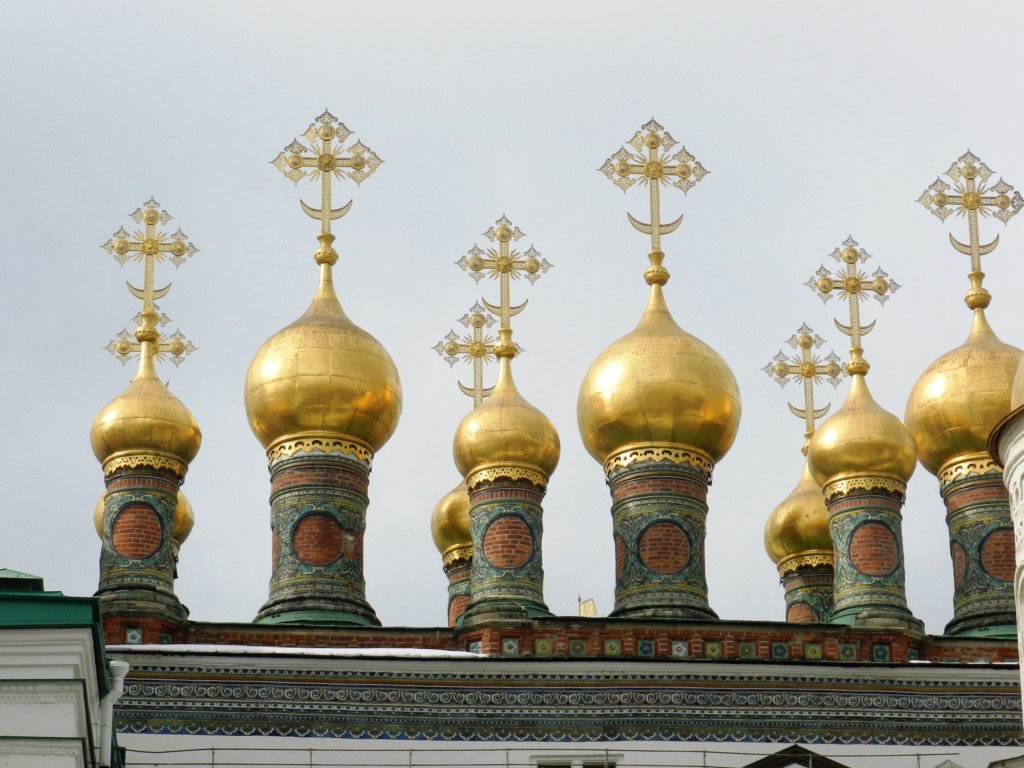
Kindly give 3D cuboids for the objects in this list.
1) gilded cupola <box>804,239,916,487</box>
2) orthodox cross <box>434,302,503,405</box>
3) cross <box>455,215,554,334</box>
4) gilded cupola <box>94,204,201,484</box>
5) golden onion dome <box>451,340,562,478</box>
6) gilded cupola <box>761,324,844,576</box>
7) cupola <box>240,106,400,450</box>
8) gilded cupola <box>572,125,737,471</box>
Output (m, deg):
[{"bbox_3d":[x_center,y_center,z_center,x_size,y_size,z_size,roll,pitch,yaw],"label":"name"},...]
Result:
[{"bbox_3d":[6.872,-0.448,67.542,2.152,5.602,2.152,2,-24,-6],"label":"gilded cupola"},{"bbox_3d":[-0.701,-0.614,71.573,1.992,2.504,0.200,2,-24,-6],"label":"orthodox cross"},{"bbox_3d":[-0.136,-2.231,67.500,1.992,2.549,0.200,2,-24,-6],"label":"cross"},{"bbox_3d":[-7.042,-0.984,66.139,2.152,5.963,2.152,2,-24,-6],"label":"gilded cupola"},{"bbox_3d":[-0.093,0.476,66.315,2.099,3.362,2.099,2,-24,-6],"label":"golden onion dome"},{"bbox_3d":[6.293,1.319,71.550,2.131,5.772,2.131,2,-24,-6],"label":"gilded cupola"},{"bbox_3d":[-3.842,-2.103,69.427,3.220,7.965,3.220,2,-24,-6],"label":"cupola"},{"bbox_3d":[2.986,-1.923,70.167,3.318,8.092,3.318,2,-24,-6],"label":"gilded cupola"}]

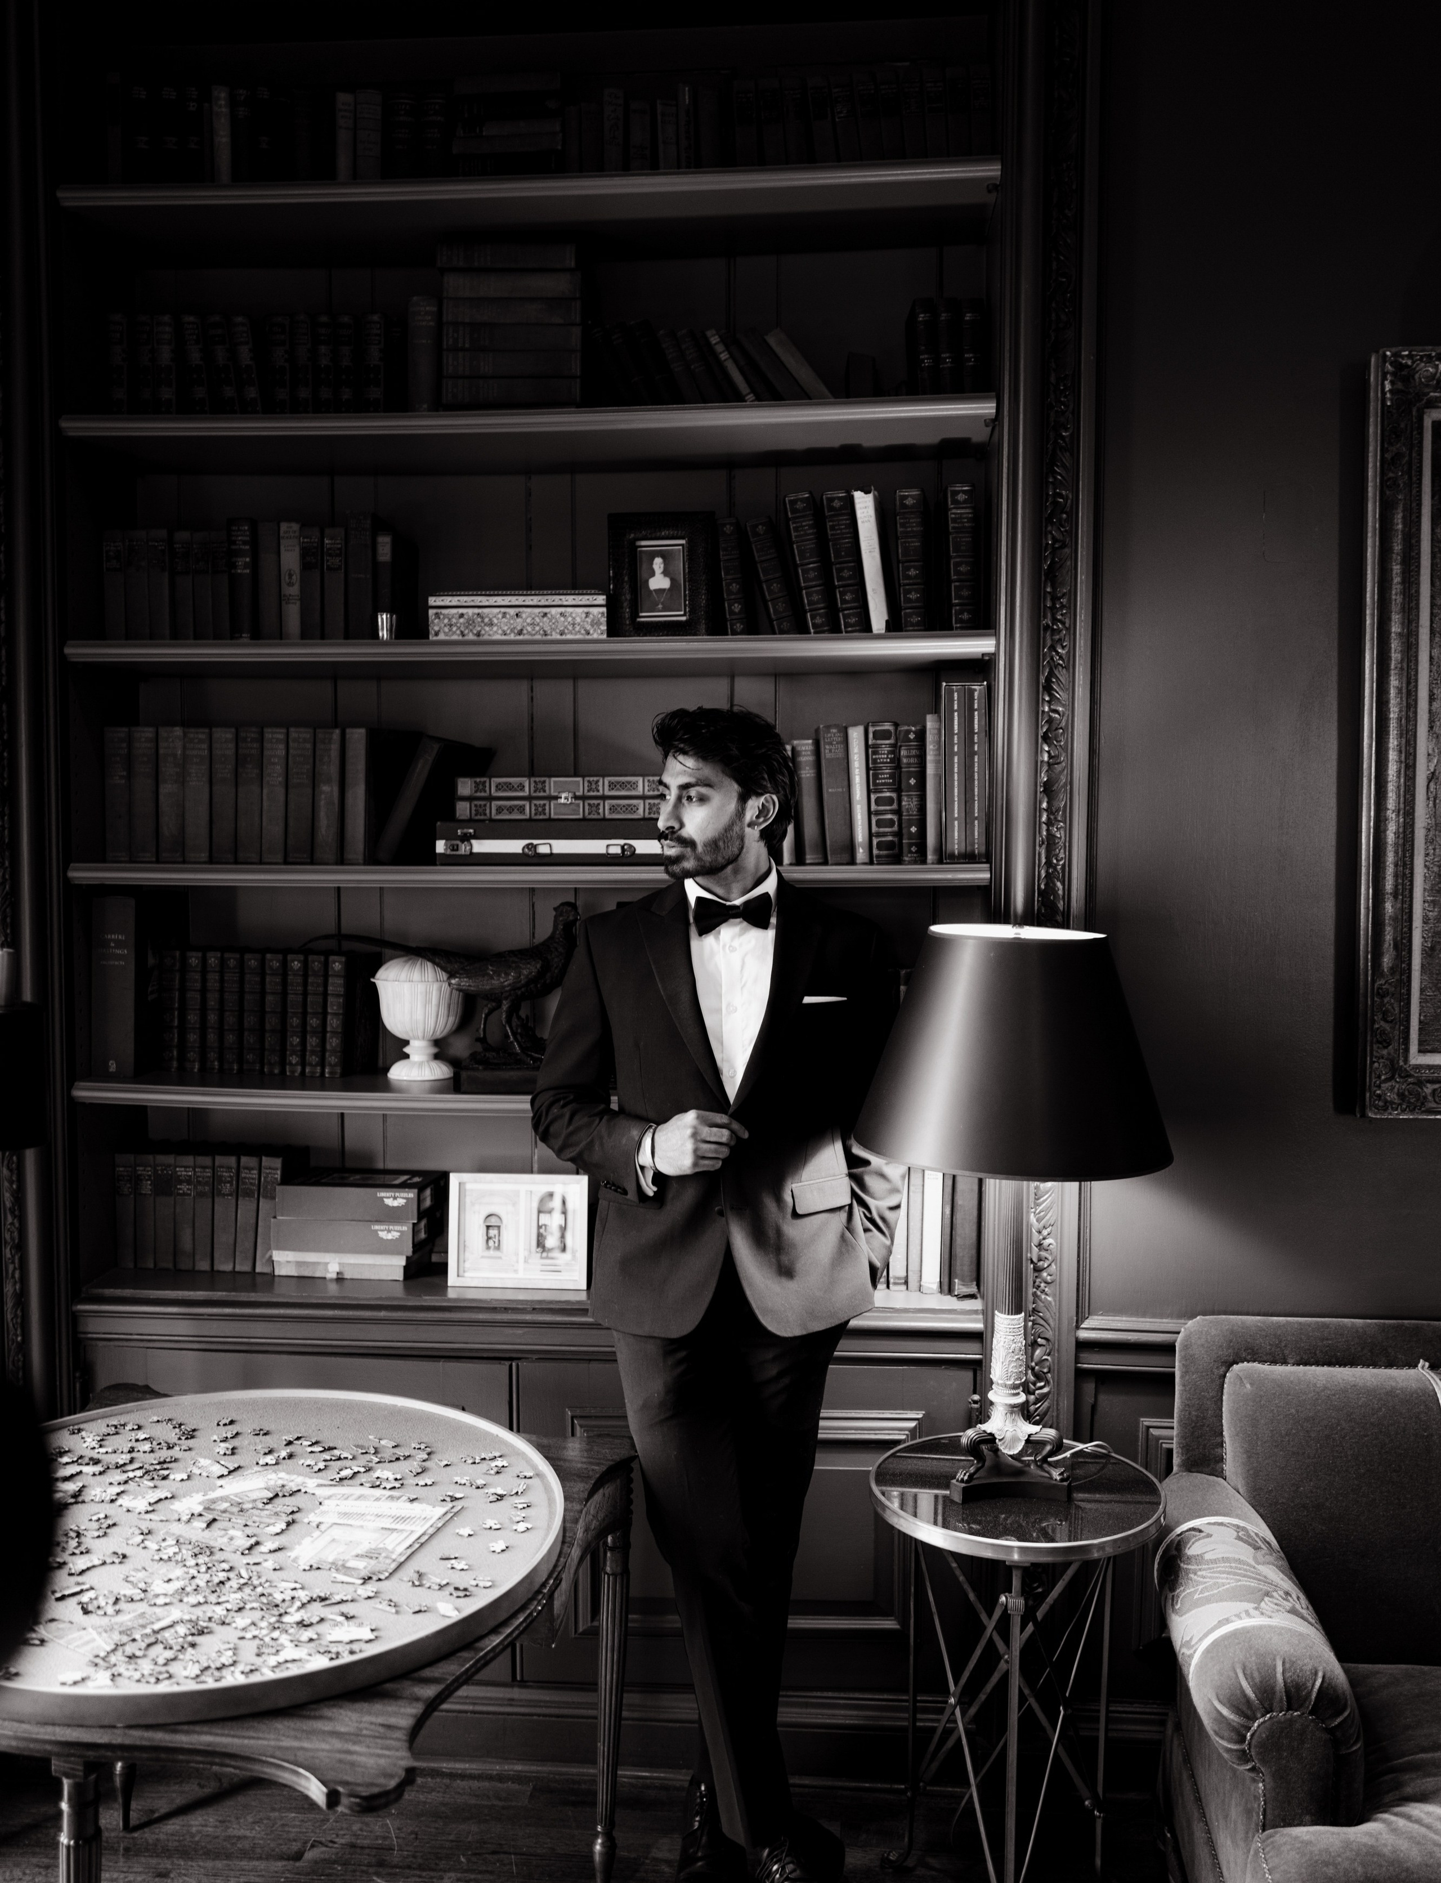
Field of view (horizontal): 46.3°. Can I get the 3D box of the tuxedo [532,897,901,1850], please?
[{"bbox_3d":[-0.010,0.629,2.595,0.574,1.468,0.360,0,3,2],"label":"tuxedo"}]

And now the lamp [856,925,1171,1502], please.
[{"bbox_3d":[0.421,0.386,2.439,0.453,0.815,0.453,0,3,4],"label":"lamp"}]

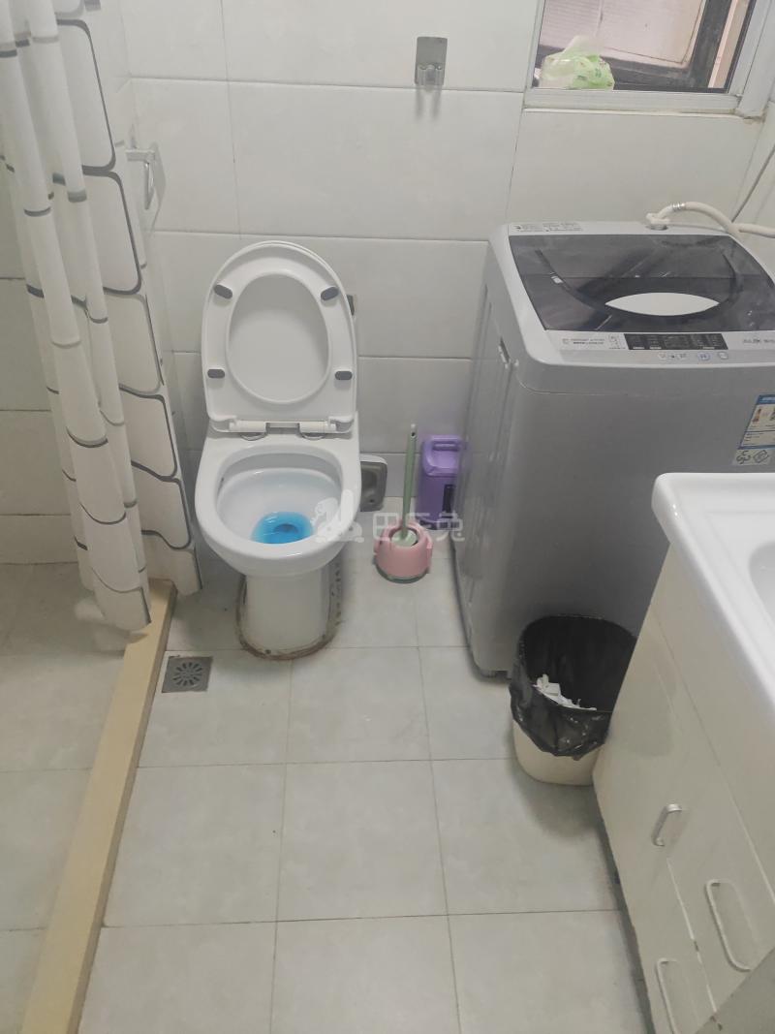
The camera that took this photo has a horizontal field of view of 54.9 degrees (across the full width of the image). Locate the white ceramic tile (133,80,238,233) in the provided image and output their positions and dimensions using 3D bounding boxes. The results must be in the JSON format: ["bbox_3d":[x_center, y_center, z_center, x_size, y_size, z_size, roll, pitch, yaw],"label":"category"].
[{"bbox_3d":[-0.426,-0.759,1.588,0.200,0.302,0.010,0,41,-4],"label":"white ceramic tile"}]

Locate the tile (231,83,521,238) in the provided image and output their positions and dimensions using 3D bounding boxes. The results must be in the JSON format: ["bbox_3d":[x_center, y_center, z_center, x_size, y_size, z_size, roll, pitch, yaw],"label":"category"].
[{"bbox_3d":[-0.026,-0.752,1.603,0.600,0.300,0.012,0,40,-4],"label":"tile"}]

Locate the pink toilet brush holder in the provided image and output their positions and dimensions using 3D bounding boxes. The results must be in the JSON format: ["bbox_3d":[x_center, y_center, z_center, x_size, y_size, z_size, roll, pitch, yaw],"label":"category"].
[{"bbox_3d":[0.042,0.081,1.954,0.155,0.100,0.155,0,41,-4],"label":"pink toilet brush holder"}]

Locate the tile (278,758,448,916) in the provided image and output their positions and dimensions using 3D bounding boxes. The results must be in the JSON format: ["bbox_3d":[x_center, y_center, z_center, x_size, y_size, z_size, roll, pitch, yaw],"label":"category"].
[{"bbox_3d":[-0.050,0.611,1.429,0.300,0.010,0.300,0,41,-4],"label":"tile"}]

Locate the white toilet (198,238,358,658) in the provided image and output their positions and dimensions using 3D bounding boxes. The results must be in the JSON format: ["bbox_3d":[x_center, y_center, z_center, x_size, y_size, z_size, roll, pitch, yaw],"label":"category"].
[{"bbox_3d":[-0.228,-0.117,1.617,0.352,0.816,0.575,-1,41,-5],"label":"white toilet"}]

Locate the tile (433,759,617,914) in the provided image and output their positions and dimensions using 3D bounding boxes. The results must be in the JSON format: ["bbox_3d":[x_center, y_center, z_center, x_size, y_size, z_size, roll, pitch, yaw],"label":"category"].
[{"bbox_3d":[0.249,0.611,1.450,0.300,0.010,0.300,0,41,-4],"label":"tile"}]

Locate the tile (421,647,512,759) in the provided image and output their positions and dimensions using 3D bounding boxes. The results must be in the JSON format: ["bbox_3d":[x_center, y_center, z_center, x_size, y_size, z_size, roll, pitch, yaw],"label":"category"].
[{"bbox_3d":[0.233,0.414,1.680,0.300,0.010,0.300,0,41,-4],"label":"tile"}]

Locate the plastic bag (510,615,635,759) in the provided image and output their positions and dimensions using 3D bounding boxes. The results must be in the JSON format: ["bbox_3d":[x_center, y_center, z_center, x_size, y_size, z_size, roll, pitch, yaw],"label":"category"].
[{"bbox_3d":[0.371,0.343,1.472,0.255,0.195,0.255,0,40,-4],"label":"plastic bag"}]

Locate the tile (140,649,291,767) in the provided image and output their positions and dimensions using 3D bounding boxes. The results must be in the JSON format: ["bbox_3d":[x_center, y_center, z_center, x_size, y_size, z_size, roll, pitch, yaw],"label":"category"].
[{"bbox_3d":[-0.366,0.410,1.625,0.300,0.012,0.300,0,40,-4],"label":"tile"}]

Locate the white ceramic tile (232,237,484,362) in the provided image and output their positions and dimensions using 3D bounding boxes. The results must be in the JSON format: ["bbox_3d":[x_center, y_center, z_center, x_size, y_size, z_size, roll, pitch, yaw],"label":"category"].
[{"bbox_3d":[-0.040,-0.524,1.798,0.600,0.300,0.012,0,40,-4],"label":"white ceramic tile"}]

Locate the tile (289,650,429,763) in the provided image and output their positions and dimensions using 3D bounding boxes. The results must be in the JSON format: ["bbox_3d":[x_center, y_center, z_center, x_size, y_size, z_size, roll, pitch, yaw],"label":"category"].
[{"bbox_3d":[-0.066,0.414,1.659,0.300,0.010,0.300,0,41,-4],"label":"tile"}]

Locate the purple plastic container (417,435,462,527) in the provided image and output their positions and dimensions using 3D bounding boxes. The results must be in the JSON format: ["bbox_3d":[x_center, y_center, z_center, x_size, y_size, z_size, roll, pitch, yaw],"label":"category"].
[{"bbox_3d":[0.153,-0.092,2.053,0.140,0.240,0.140,0,41,-4],"label":"purple plastic container"}]

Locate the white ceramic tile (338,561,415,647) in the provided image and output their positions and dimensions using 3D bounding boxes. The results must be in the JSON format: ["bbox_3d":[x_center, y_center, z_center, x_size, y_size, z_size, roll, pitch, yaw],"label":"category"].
[{"bbox_3d":[-0.082,0.217,1.889,0.300,0.010,0.300,0,41,-4],"label":"white ceramic tile"}]

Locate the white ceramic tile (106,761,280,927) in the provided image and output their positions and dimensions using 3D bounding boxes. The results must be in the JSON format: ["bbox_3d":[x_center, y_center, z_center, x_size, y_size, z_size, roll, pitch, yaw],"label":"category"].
[{"bbox_3d":[-0.349,0.605,1.398,0.300,0.012,0.300,0,40,-4],"label":"white ceramic tile"}]

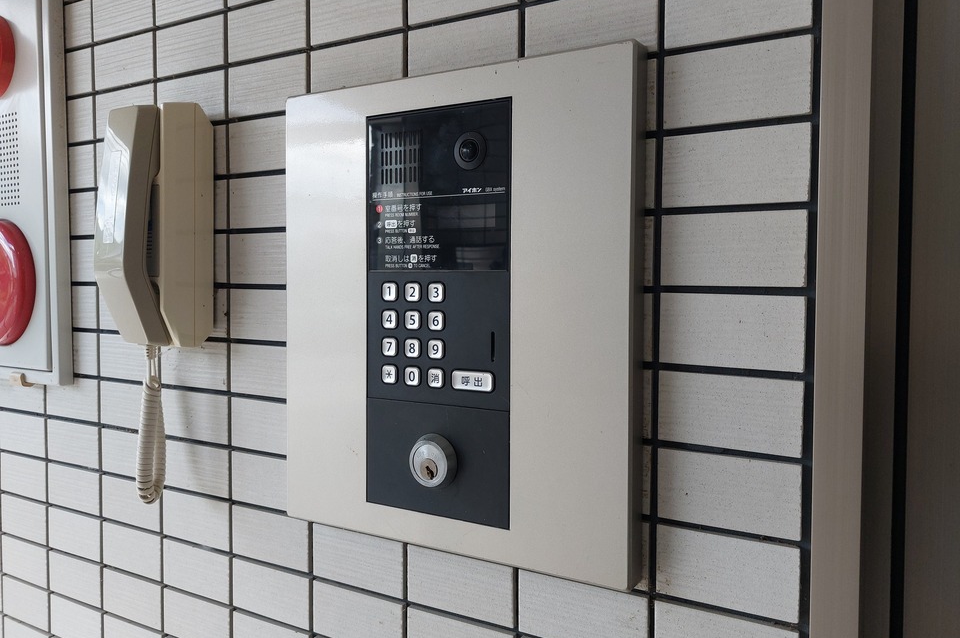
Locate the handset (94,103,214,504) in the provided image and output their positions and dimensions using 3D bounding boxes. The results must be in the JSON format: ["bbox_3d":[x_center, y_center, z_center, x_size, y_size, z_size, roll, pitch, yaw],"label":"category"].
[{"bbox_3d":[-0.296,-0.013,0.604,0.060,0.359,0.086,2,3,28],"label":"handset"}]

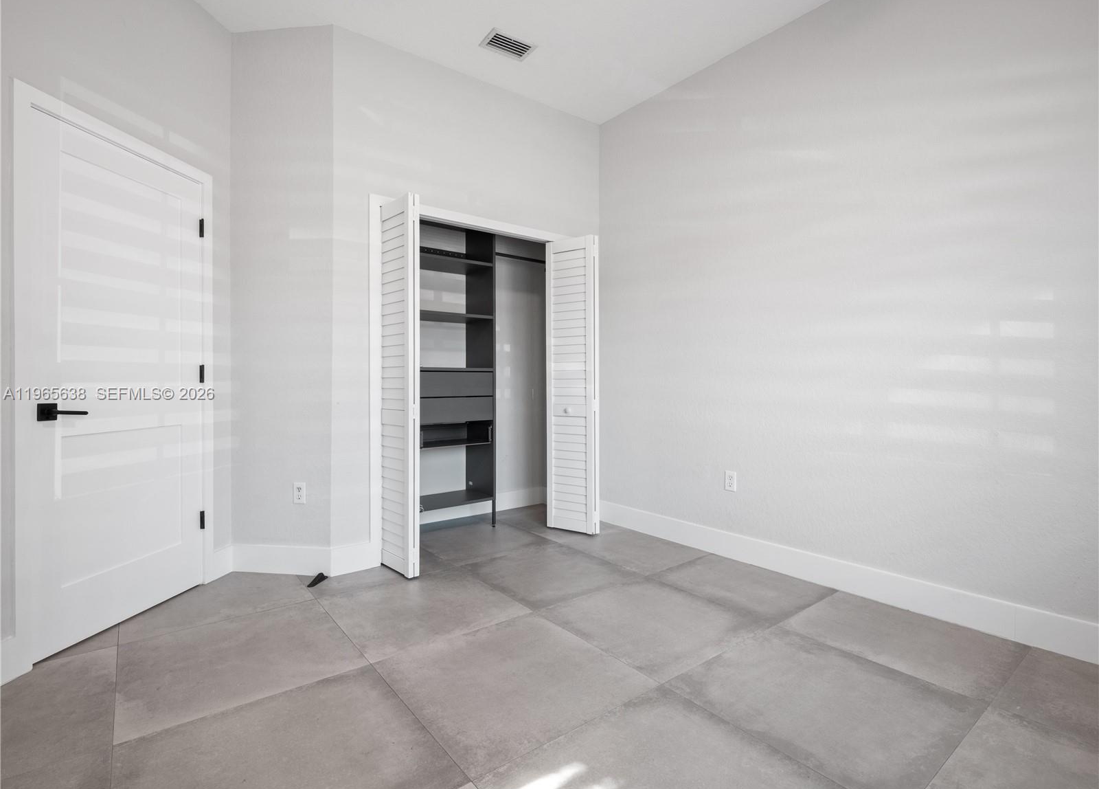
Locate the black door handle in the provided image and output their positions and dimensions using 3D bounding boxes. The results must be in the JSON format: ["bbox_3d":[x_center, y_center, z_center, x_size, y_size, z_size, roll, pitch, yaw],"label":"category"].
[{"bbox_3d":[-1.833,0.066,1.923,0.057,0.065,0.144,0,0,7],"label":"black door handle"}]

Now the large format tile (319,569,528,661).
[{"bbox_3d":[-0.580,0.986,2.371,0.727,0.010,0.727,0,0,-38],"label":"large format tile"}]

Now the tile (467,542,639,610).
[{"bbox_3d":[-0.006,0.986,2.817,0.727,0.010,0.727,0,0,-38],"label":"tile"}]

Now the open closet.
[{"bbox_3d":[-0.569,-0.085,3.501,1.472,2.123,1.020,0,0,-38],"label":"open closet"}]

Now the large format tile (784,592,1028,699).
[{"bbox_3d":[1.429,0.991,2.091,0.645,0.010,0.727,0,0,-38],"label":"large format tile"}]

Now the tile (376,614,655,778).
[{"bbox_3d":[-0.134,0.989,1.797,0.727,0.010,0.727,0,0,-38],"label":"tile"}]

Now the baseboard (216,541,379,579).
[{"bbox_3d":[-1.378,0.903,2.788,0.759,0.149,0.315,0,0,7],"label":"baseboard"}]

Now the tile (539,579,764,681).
[{"bbox_3d":[0.441,0.989,2.243,0.727,0.010,0.727,0,0,-38],"label":"tile"}]

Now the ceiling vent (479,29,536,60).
[{"bbox_3d":[-0.239,-2.045,2.984,0.282,0.020,0.178,0,0,-38],"label":"ceiling vent"}]

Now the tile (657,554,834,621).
[{"bbox_3d":[0.982,0.988,2.665,0.645,0.010,0.727,0,0,-38],"label":"tile"}]

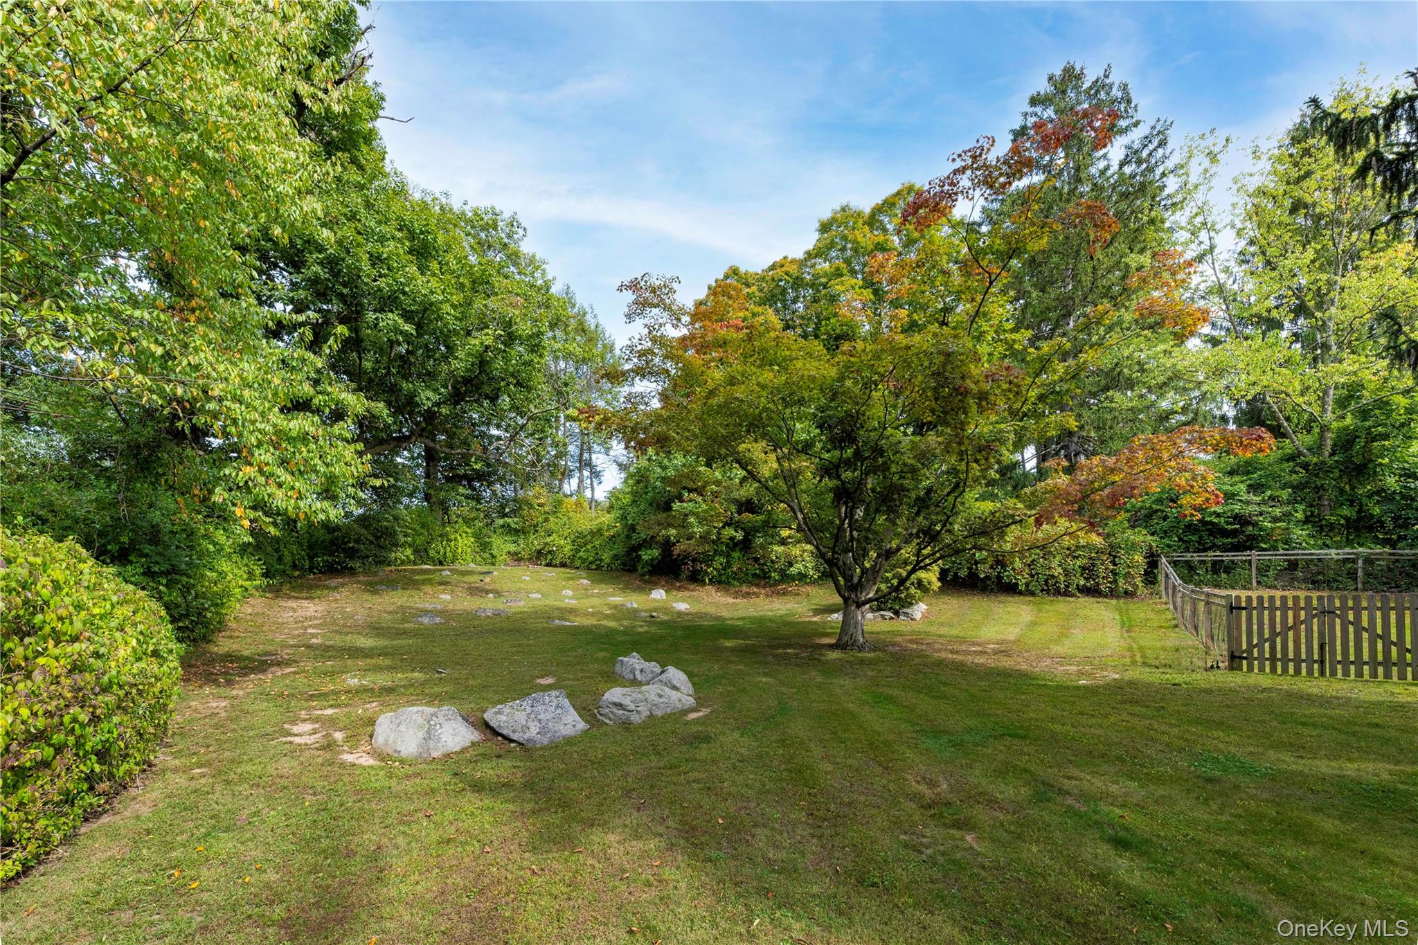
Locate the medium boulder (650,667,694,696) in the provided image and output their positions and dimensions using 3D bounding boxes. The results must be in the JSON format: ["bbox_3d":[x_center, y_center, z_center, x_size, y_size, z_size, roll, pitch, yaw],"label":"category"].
[{"bbox_3d":[-0.530,2.910,7.877,0.632,0.380,0.506,0,-2,0],"label":"medium boulder"}]

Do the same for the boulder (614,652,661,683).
[{"bbox_3d":[-1.072,2.921,8.415,0.741,0.410,0.482,0,-2,0],"label":"boulder"}]

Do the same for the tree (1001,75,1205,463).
[{"bbox_3d":[17.710,-7.449,25.218,9.000,22.300,9.000,0,-2,0],"label":"tree"}]

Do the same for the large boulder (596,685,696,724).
[{"bbox_3d":[-0.785,2.877,7.082,1.308,0.370,0.654,1,-2,-22],"label":"large boulder"}]

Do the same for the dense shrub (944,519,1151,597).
[{"bbox_3d":[9.839,2.415,16.611,5.335,2.200,1.600,0,-2,15],"label":"dense shrub"}]

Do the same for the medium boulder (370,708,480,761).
[{"bbox_3d":[-3.133,2.807,6.129,1.142,0.420,0.742,0,-2,0],"label":"medium boulder"}]

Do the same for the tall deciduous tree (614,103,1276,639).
[{"bbox_3d":[3.500,-1.181,9.637,10.000,8.700,8.800,0,-2,0],"label":"tall deciduous tree"}]

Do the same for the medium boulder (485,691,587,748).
[{"bbox_3d":[-2.016,2.797,6.460,1.205,0.471,0.783,0,-2,0],"label":"medium boulder"}]

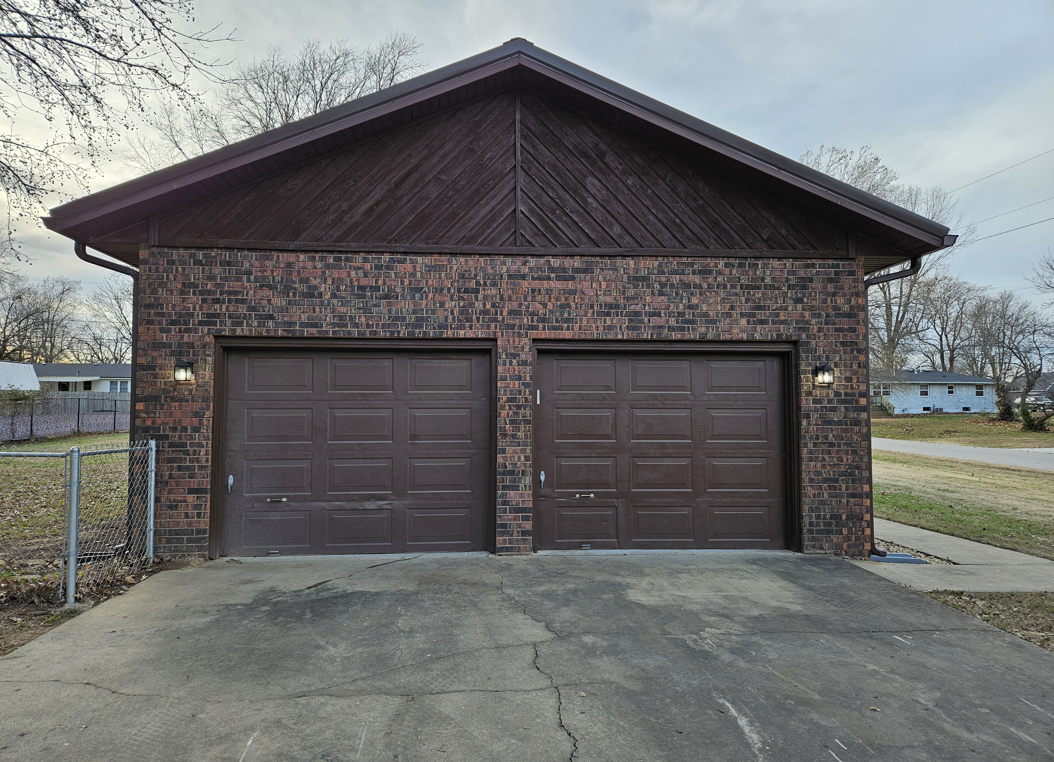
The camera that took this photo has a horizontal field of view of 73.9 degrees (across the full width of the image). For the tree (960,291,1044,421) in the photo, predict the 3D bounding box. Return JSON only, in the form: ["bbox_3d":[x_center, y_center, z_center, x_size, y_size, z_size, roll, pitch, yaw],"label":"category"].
[{"bbox_3d":[39.460,-2.093,58.168,7.200,10.734,6.800,0,-3,-4],"label":"tree"}]

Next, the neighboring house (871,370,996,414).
[{"bbox_3d":[42.692,1.288,79.793,16.500,4.898,9.400,0,-3,-7],"label":"neighboring house"}]

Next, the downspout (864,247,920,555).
[{"bbox_3d":[3.962,0.261,7.608,0.646,3.253,0.090,0,-3,-4],"label":"downspout"}]

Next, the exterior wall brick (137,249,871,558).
[{"bbox_3d":[-0.120,0.238,7.311,7.539,3.138,0.200,0,-3,-4],"label":"exterior wall brick"}]

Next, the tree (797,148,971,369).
[{"bbox_3d":[44.693,-12.776,86.715,21.400,33.661,20.500,0,-3,-4],"label":"tree"}]

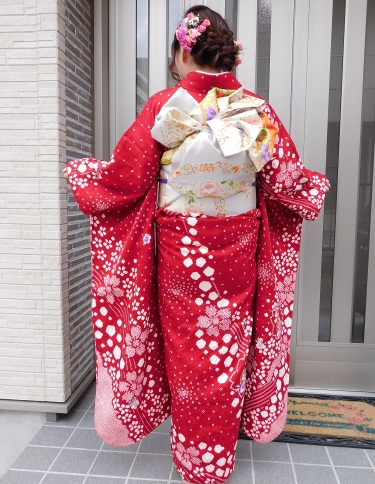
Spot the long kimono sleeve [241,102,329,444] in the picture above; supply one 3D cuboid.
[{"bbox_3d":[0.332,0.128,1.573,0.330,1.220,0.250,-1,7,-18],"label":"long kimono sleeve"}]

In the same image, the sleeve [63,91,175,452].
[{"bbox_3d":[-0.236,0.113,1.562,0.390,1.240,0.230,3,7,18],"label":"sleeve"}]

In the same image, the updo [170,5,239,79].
[{"bbox_3d":[0.053,-0.658,1.437,0.210,0.230,0.220,-4,8,-38],"label":"updo"}]

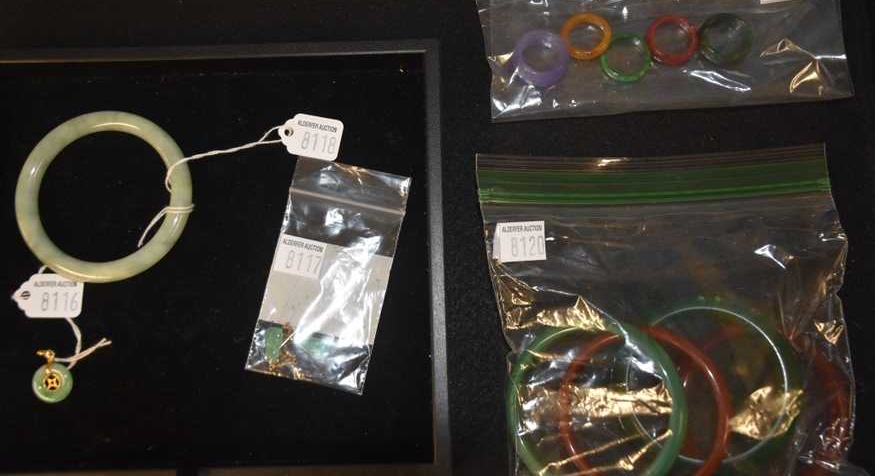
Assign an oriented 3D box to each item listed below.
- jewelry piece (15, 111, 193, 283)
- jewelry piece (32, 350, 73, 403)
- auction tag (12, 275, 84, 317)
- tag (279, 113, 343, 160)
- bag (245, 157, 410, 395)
[{"bbox_3d":[-0.146,-0.018,0.286,0.077,0.009,0.077,0,81,0],"label":"jewelry piece"},{"bbox_3d":[-0.162,0.058,0.276,0.017,0.005,0.022,-8,81,-1],"label":"jewelry piece"},{"bbox_3d":[-0.168,0.025,0.283,0.030,0.001,0.019,1,81,0],"label":"auction tag"},{"bbox_3d":[-0.057,-0.045,0.293,0.028,0.001,0.020,8,81,1],"label":"tag"},{"bbox_3d":[-0.047,0.014,0.283,0.051,0.005,0.097,12,81,2],"label":"bag"}]

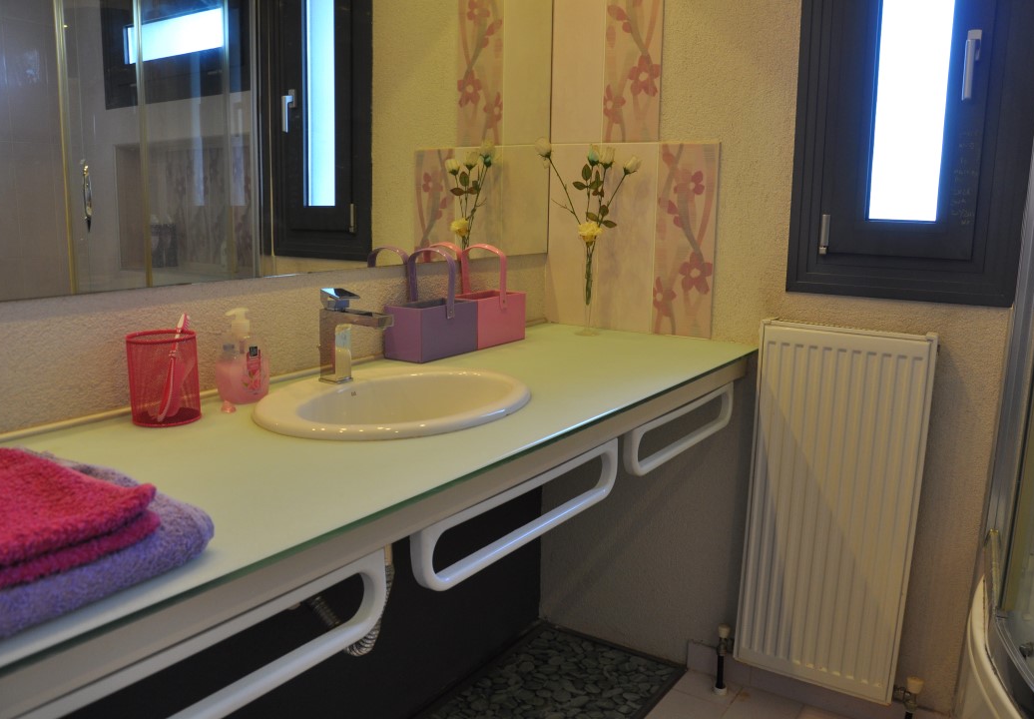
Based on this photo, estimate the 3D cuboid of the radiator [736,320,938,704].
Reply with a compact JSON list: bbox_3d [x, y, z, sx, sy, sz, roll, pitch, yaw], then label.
[{"bbox_3d":[0.749,0.353,1.934,0.378,0.880,0.100,8,14,35],"label":"radiator"}]

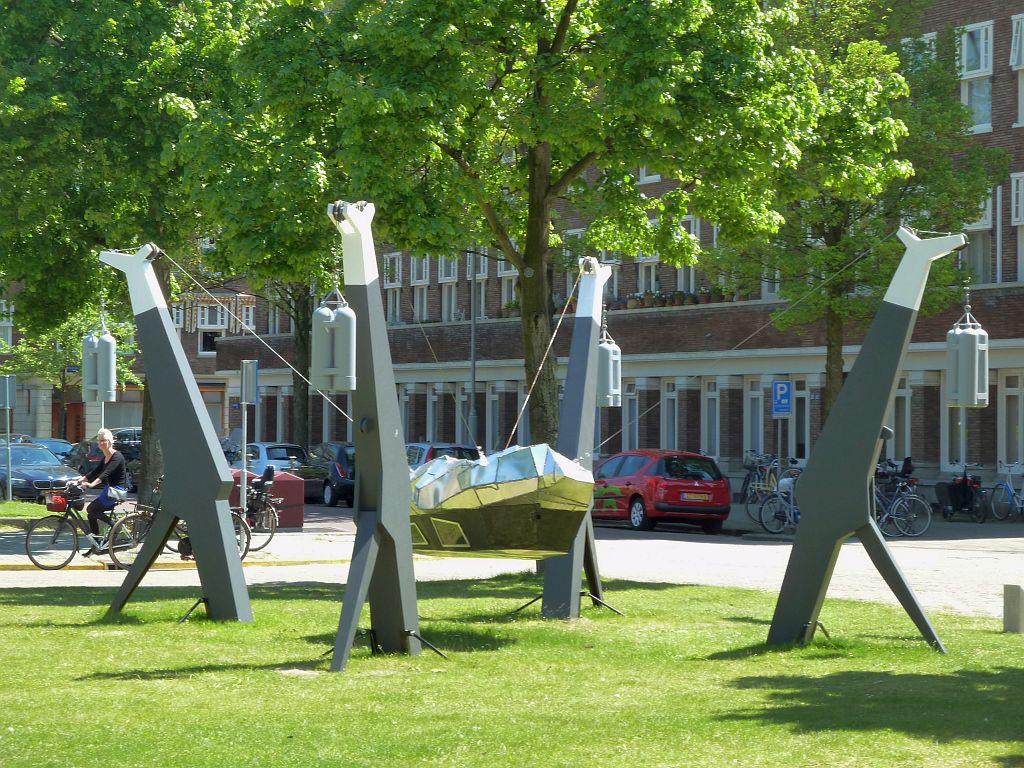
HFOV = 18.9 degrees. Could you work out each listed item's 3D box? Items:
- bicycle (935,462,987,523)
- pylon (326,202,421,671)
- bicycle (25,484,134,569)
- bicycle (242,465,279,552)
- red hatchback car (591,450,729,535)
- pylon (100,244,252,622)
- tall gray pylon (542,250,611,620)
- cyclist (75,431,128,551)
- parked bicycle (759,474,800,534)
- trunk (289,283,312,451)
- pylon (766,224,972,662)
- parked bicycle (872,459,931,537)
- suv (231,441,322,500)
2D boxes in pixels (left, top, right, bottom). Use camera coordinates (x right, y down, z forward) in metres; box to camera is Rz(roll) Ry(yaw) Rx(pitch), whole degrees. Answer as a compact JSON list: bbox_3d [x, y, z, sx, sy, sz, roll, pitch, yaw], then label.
[{"bbox_3d":[8.410,2.009,57.582,0.750,1.120,1.850,0,-1,12],"label":"bicycle"},{"bbox_3d":[-1.090,0.420,24.800,0.270,3.650,1.800,0,-1,15],"label":"pylon"},{"bbox_3d":[-5.440,1.850,40.000,1.780,1.120,0.600,0,-1,-13],"label":"bicycle"},{"bbox_3d":[-4.115,1.753,42.942,1.800,1.200,0.600,0,-1,-26],"label":"bicycle"},{"bbox_3d":[2.340,1.930,56.400,1.750,1.510,4.150,1,-1,-25],"label":"red hatchback car"},{"bbox_3d":[-3.305,0.464,30.171,1.740,3.660,0.300,0,-1,30],"label":"pylon"},{"bbox_3d":[0.701,0.524,31.541,0.300,3.660,1.740,0,-1,18],"label":"tall gray pylon"},{"bbox_3d":[-5.330,1.420,40.000,0.700,1.640,0.500,0,-1,-13],"label":"cyclist"},{"bbox_3d":[5.050,2.120,55.200,1.750,1.100,0.600,1,-1,-40],"label":"parked bicycle"},{"bbox_3d":[-5.384,0.134,78.503,0.500,5.200,0.500,0,-1,6],"label":"trunk"},{"bbox_3d":[3.141,0.476,27.099,1.740,3.660,0.300,0,-1,16],"label":"pylon"},{"bbox_3d":[6.324,2.030,52.261,1.800,1.150,0.600,0,-1,-24],"label":"parked bicycle"},{"bbox_3d":[-6.400,2.140,77.300,1.680,1.480,3.800,1,-1,-24],"label":"suv"}]

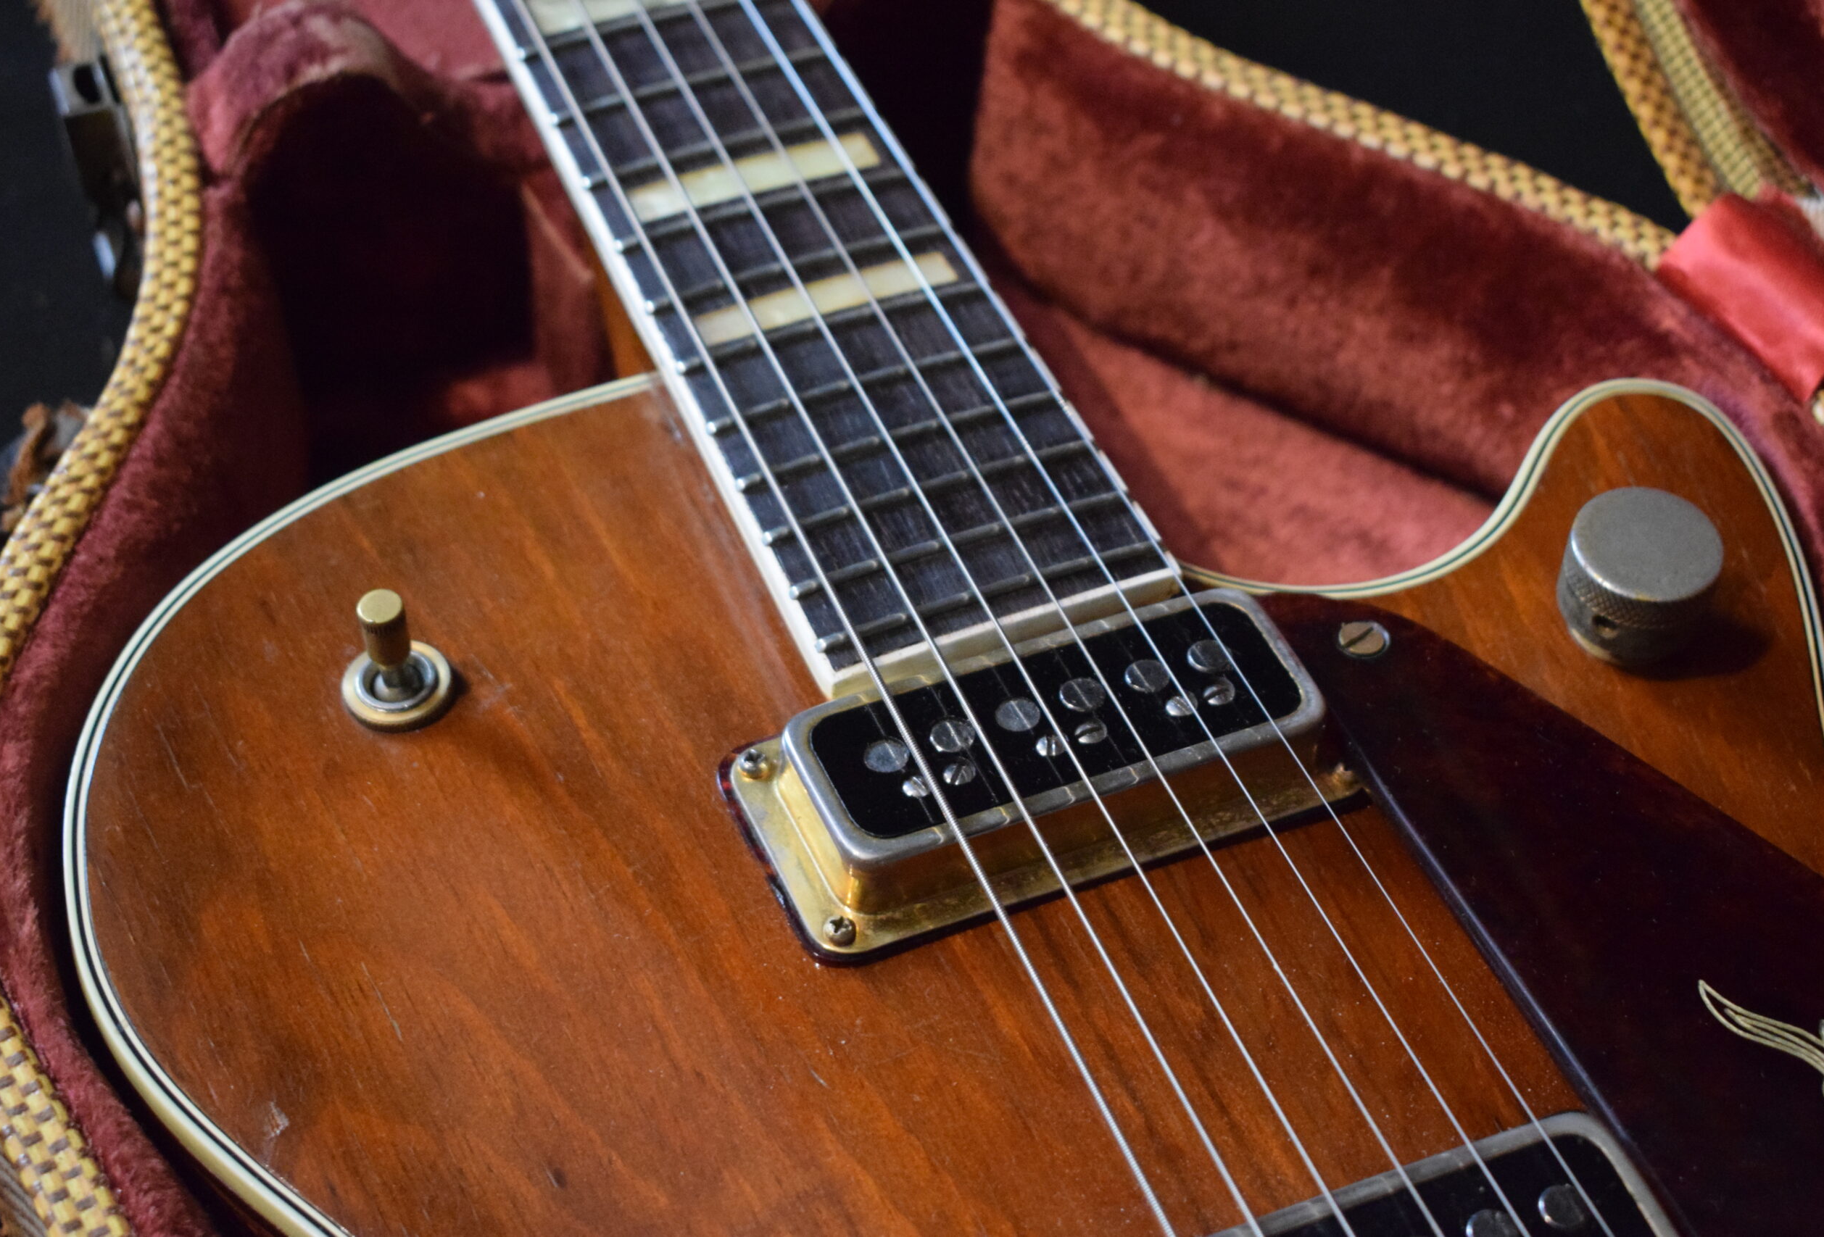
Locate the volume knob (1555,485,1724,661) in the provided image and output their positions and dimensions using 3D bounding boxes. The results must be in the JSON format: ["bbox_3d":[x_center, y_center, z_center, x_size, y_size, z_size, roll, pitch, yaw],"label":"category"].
[{"bbox_3d":[0.104,-0.006,0.466,0.021,0.015,0.021,2,50,0],"label":"volume knob"}]

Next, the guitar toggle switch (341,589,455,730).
[{"bbox_3d":[-0.074,0.004,0.458,0.015,0.019,0.015,-5,49,0],"label":"guitar toggle switch"}]

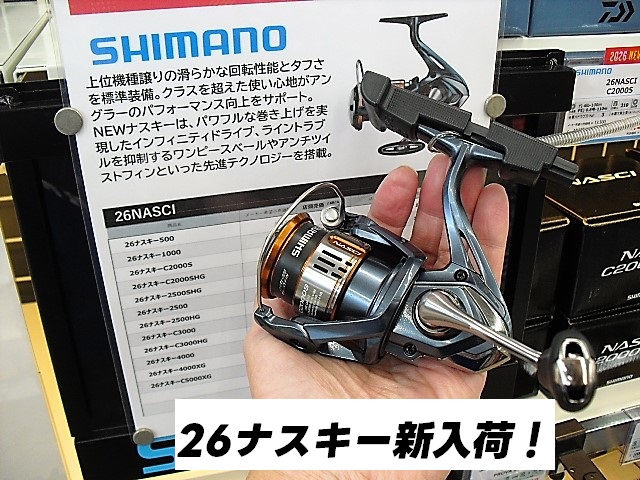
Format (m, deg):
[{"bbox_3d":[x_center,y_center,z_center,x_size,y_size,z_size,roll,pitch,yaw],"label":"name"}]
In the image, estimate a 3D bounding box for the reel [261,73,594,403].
[{"bbox_3d":[0.047,0.004,0.272,0.135,0.125,0.097,23,-2,13],"label":"reel"}]

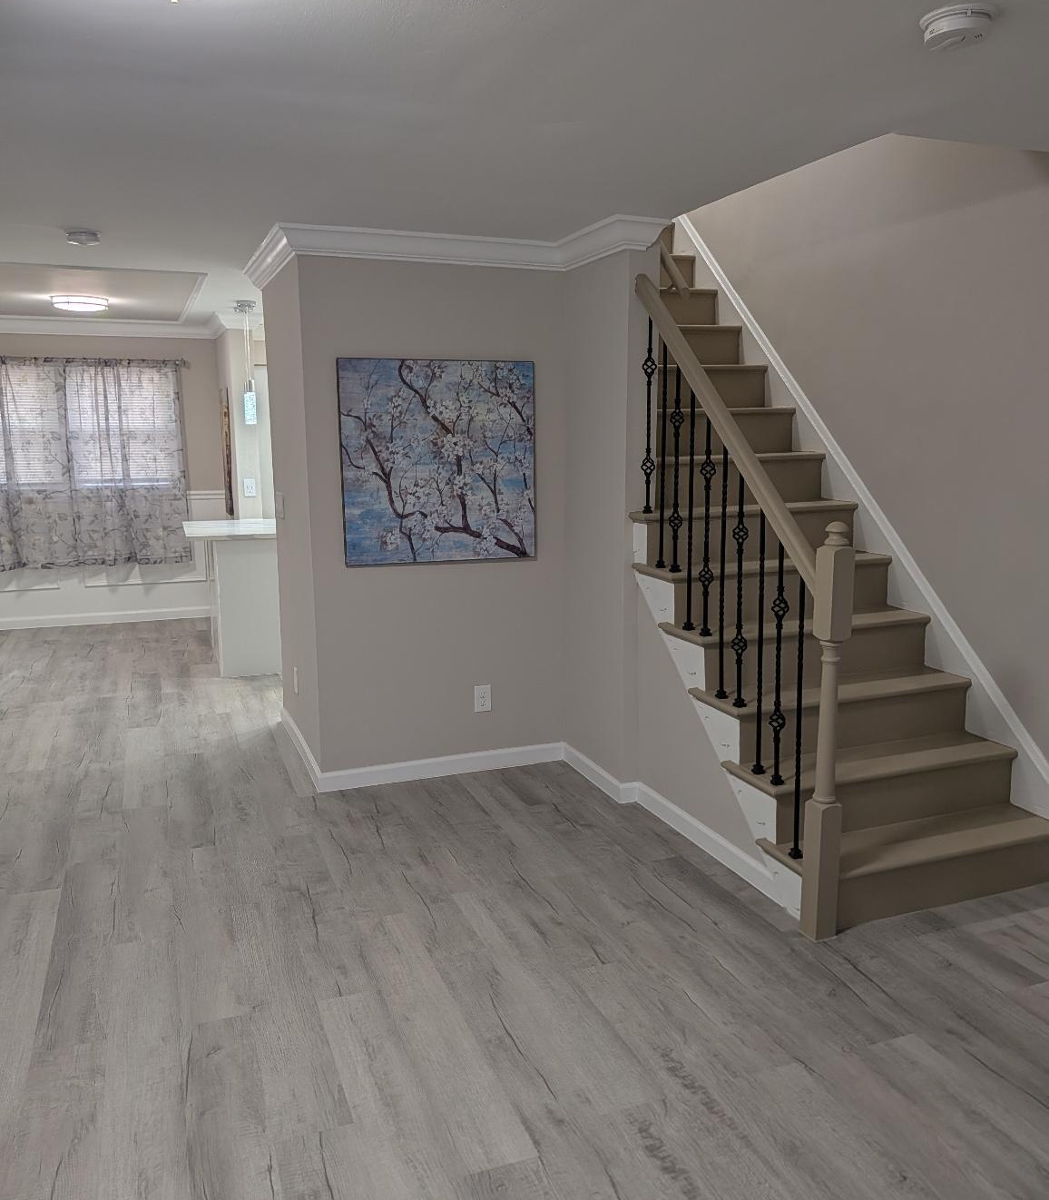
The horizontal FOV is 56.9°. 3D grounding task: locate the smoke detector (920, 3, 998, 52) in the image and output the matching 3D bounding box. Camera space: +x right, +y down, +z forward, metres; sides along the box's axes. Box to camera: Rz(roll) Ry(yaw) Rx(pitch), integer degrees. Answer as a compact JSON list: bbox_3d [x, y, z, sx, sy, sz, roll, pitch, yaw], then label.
[{"bbox_3d":[0.806,-1.061,1.805,0.133,0.042,0.133,0,10,0],"label":"smoke detector"}]

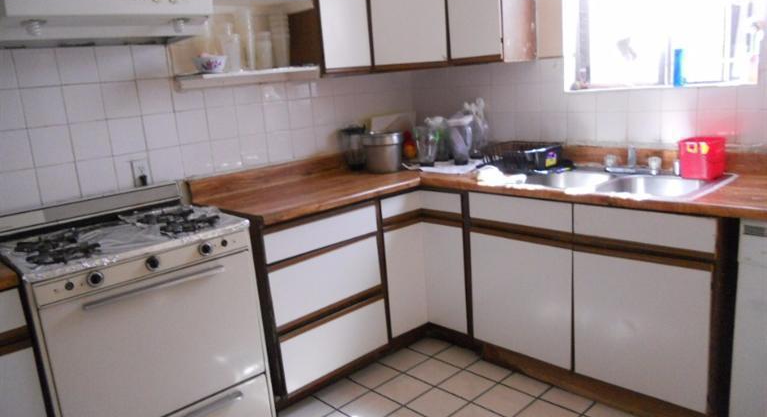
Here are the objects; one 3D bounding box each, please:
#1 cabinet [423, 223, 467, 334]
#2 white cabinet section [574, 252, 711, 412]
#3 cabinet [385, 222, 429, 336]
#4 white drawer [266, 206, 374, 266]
[{"bbox_3d":[0.477,0.313,3.200,0.450,0.551,0.265,-16,17,-41],"label":"cabinet"},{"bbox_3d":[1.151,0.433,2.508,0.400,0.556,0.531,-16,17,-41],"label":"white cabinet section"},{"bbox_3d":[-0.030,0.349,3.218,0.273,0.551,0.450,-16,17,-41],"label":"cabinet"},{"bbox_3d":[-0.399,0.089,2.805,0.617,0.126,0.420,-16,17,-41],"label":"white drawer"}]

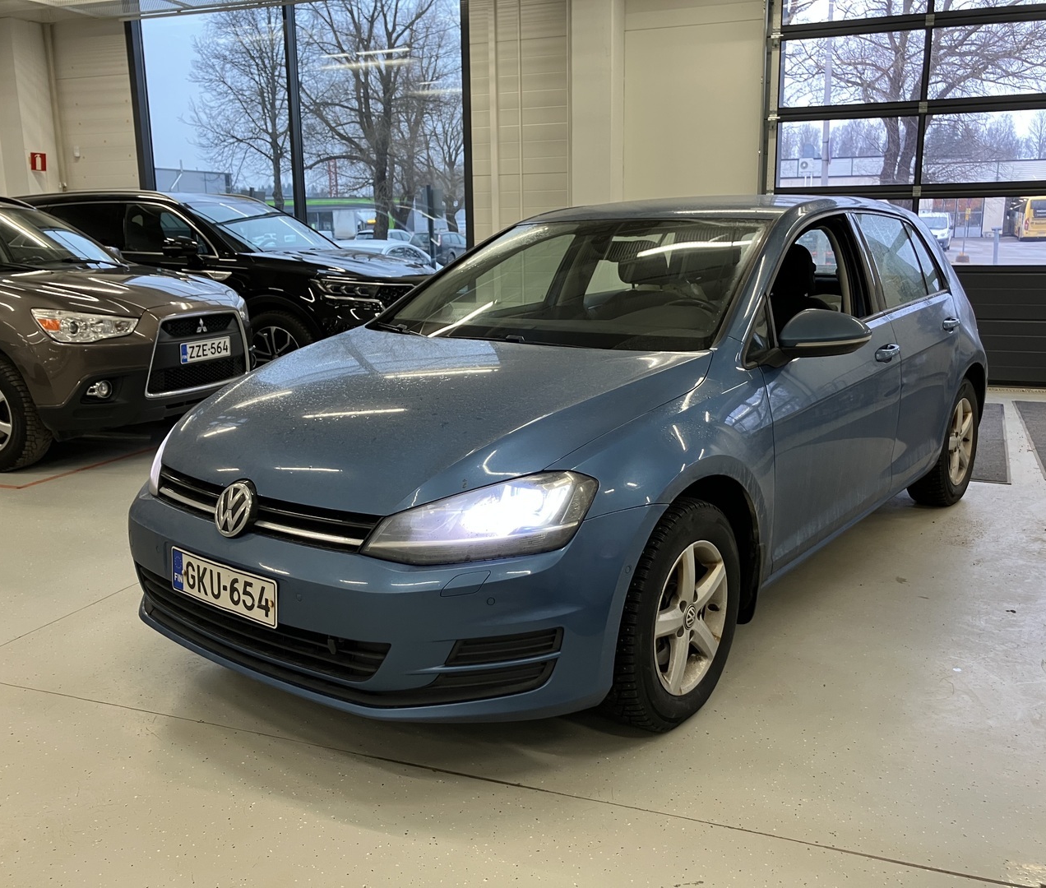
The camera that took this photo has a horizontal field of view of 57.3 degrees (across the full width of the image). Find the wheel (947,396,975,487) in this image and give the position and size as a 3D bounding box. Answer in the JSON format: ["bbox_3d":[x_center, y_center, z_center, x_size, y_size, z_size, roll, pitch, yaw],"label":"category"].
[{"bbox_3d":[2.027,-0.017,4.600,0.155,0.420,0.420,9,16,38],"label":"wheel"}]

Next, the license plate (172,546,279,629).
[{"bbox_3d":[-0.751,0.353,2.390,0.442,0.118,0.020,9,10,38],"label":"license plate"}]

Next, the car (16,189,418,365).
[{"bbox_3d":[-2.988,-1.456,9.008,4.800,1.700,1.910,5,14,23],"label":"car"}]

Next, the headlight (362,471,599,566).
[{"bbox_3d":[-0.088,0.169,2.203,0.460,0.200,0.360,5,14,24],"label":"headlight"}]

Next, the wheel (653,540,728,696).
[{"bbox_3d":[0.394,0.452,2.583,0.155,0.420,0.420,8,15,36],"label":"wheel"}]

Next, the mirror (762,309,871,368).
[{"bbox_3d":[0.891,-0.333,2.880,0.235,0.170,0.190,9,16,38],"label":"mirror"}]

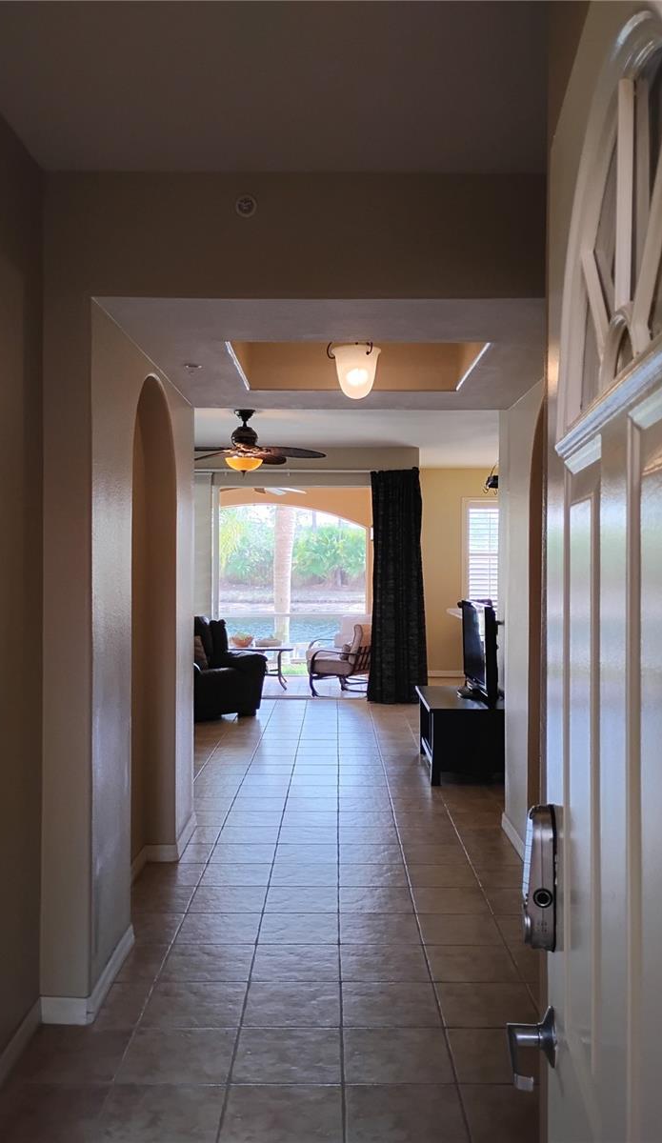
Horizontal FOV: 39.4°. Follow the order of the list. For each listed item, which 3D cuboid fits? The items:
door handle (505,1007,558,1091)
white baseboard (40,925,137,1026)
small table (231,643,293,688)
[{"bbox_3d":[0.248,0.589,1.141,0.062,0.080,0.142,0,1,6],"label":"door handle"},{"bbox_3d":[-0.874,1.459,3.400,0.178,0.090,0.650,0,1,0],"label":"white baseboard"},{"bbox_3d":[-0.960,1.207,11.700,0.970,0.480,0.880,0,1,0],"label":"small table"}]

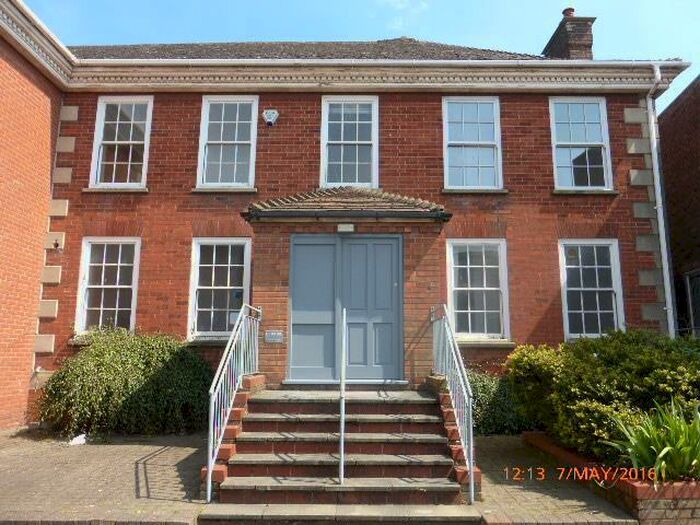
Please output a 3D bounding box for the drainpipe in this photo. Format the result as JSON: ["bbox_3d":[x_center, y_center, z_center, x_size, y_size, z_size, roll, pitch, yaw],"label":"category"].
[{"bbox_3d":[5.396,-0.392,8.541,0.120,6.230,0.480,0,-10,1],"label":"drainpipe"}]

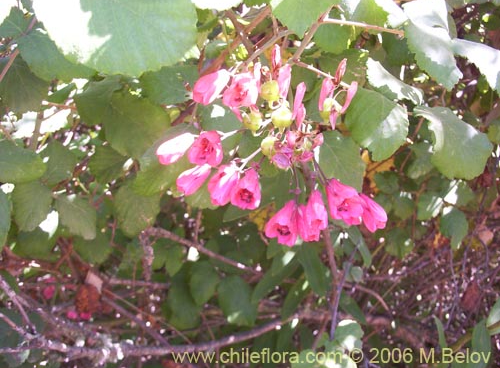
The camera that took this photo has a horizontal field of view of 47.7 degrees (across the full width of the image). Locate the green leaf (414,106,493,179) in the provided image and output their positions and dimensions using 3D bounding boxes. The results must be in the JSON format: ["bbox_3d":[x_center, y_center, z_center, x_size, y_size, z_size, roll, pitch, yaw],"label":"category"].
[{"bbox_3d":[0.173,-0.035,0.480,0.055,0.018,0.085,-29,57,3],"label":"green leaf"}]

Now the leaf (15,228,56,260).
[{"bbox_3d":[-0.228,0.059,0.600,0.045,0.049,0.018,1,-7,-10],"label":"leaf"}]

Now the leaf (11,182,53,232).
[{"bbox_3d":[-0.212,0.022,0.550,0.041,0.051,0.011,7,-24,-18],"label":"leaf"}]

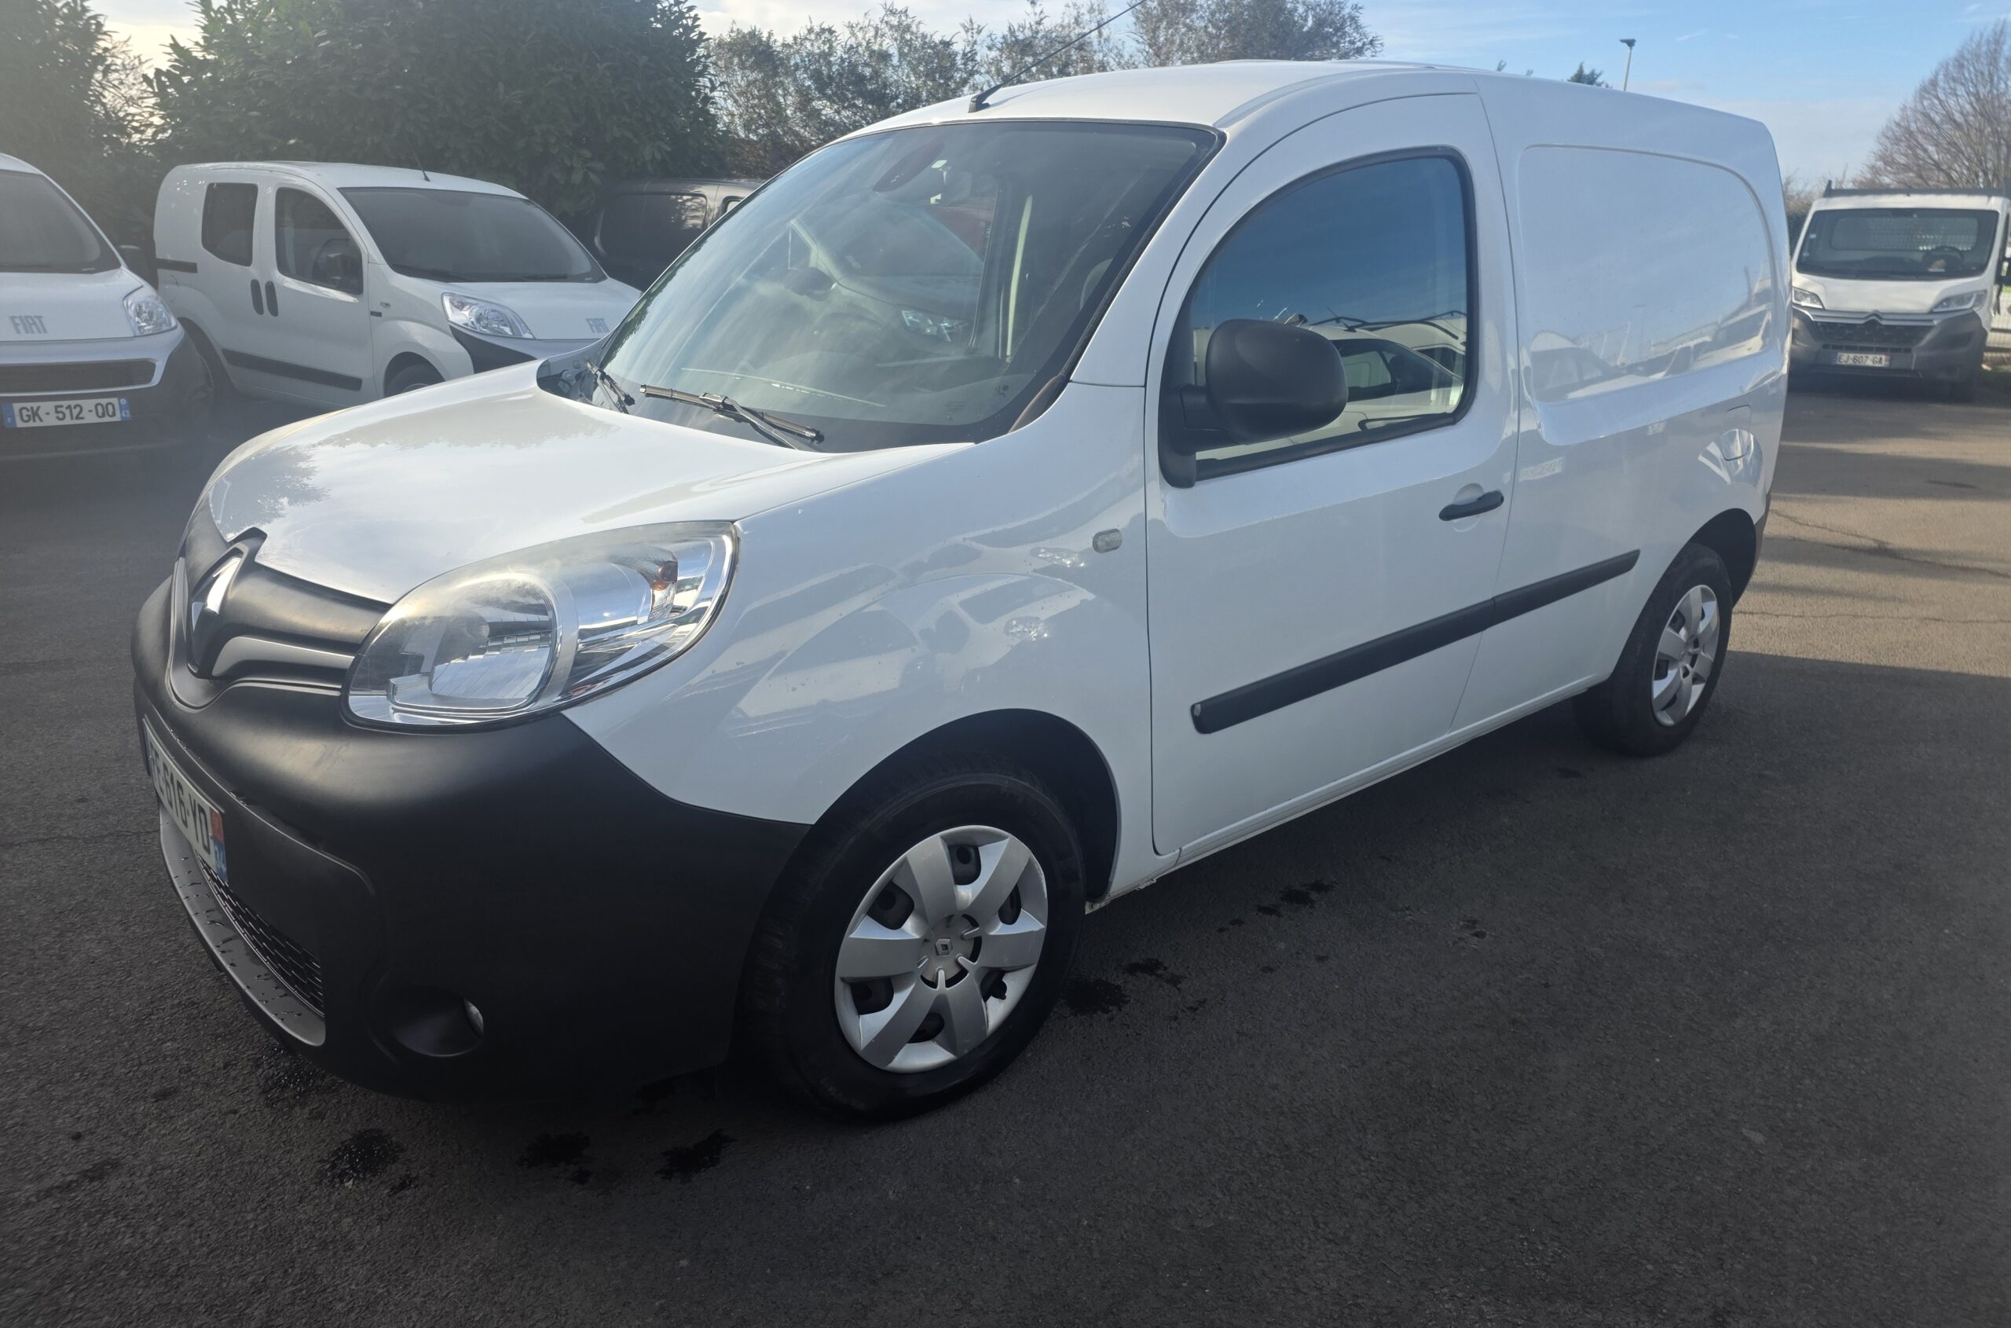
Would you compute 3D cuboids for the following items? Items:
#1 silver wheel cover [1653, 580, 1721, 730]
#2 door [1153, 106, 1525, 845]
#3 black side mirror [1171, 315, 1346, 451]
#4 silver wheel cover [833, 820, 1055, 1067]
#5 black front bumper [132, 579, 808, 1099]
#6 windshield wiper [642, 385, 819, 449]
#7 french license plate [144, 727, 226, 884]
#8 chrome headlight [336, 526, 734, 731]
[{"bbox_3d":[1.936,-0.024,3.813,0.406,0.406,0.050,-13,22,-39],"label":"silver wheel cover"},{"bbox_3d":[0.593,-0.409,2.491,1.120,1.320,0.220,-13,22,-39],"label":"door"},{"bbox_3d":[0.399,-0.445,2.105,0.160,0.200,0.260,-13,22,-39],"label":"black side mirror"},{"bbox_3d":[-0.097,0.448,2.104,0.406,0.406,0.050,-12,22,-38],"label":"silver wheel cover"},{"bbox_3d":[-1.079,0.178,2.271,0.630,0.620,1.780,-13,22,-39],"label":"black front bumper"},{"bbox_3d":[-0.509,-0.447,2.401,0.090,0.070,0.600,-13,22,-39],"label":"windshield wiper"},{"bbox_3d":[-1.288,0.203,2.083,0.015,0.110,0.520,-13,22,-39],"label":"french license plate"},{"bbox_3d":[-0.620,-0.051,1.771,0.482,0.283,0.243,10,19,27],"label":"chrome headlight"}]

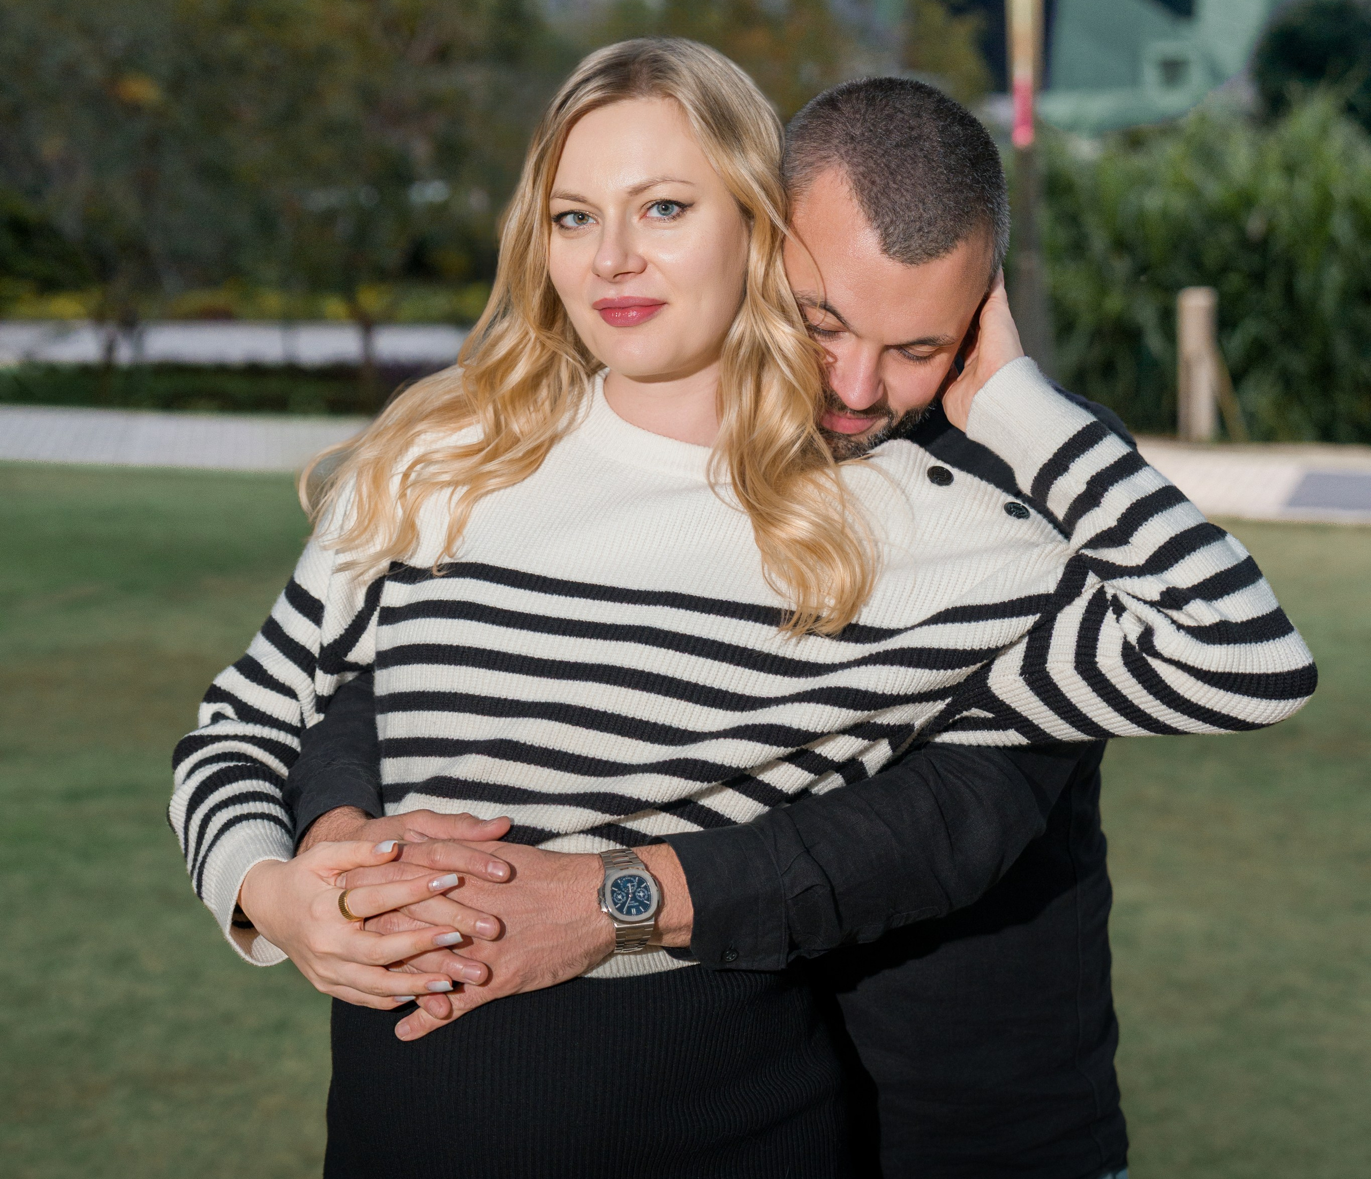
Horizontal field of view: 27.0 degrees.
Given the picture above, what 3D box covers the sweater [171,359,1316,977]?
[{"bbox_3d":[0.050,0.058,2.040,0.800,0.430,0.360,0,7,14],"label":"sweater"}]

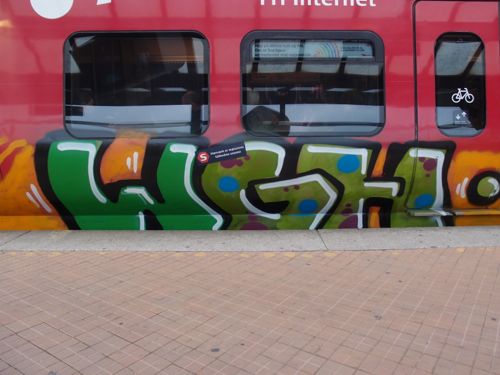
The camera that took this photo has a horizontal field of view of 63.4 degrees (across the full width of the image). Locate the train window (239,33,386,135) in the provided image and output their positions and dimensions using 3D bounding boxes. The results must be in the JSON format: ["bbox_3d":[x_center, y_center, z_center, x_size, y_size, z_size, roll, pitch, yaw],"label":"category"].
[{"bbox_3d":[0.600,-0.996,3.900,1.370,1.010,0.070,0,0,-1],"label":"train window"}]

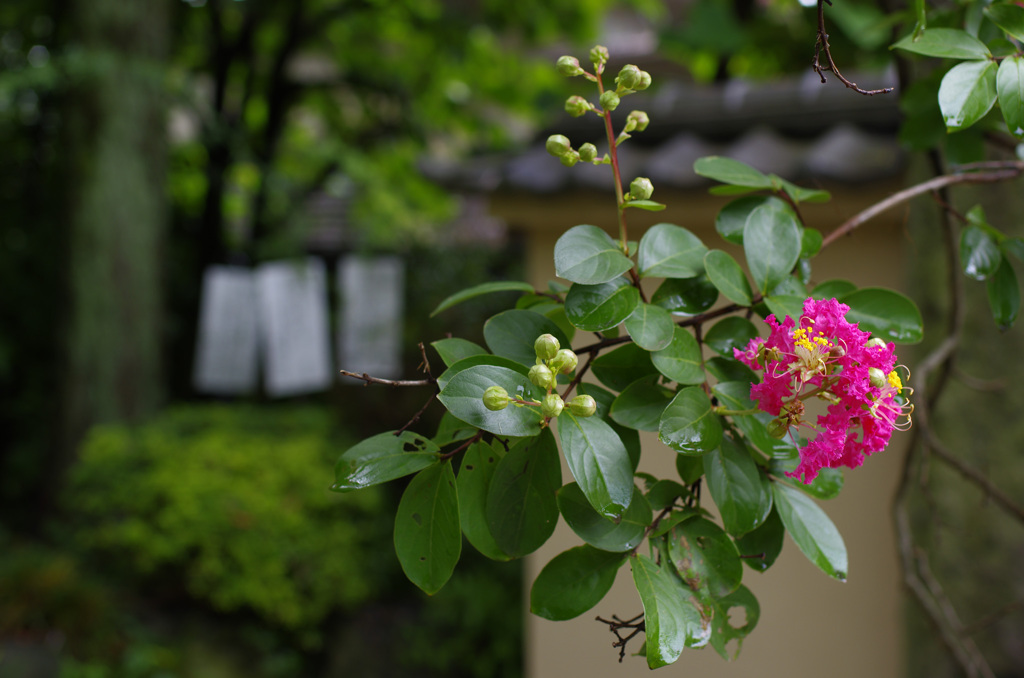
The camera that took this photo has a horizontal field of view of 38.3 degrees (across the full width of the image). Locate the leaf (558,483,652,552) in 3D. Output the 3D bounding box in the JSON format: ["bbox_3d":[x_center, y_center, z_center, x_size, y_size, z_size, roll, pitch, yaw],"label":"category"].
[{"bbox_3d":[0.043,0.082,0.680,0.047,0.030,0.010,21,-19,-3],"label":"leaf"}]

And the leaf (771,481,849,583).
[{"bbox_3d":[0.141,0.090,0.695,0.025,0.057,0.009,-27,-14,-37],"label":"leaf"}]

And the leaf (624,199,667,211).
[{"bbox_3d":[0.050,-0.050,0.548,0.016,0.004,0.008,5,14,11],"label":"leaf"}]

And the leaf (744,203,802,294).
[{"bbox_3d":[0.105,-0.036,0.595,0.023,0.044,0.007,9,-27,6],"label":"leaf"}]

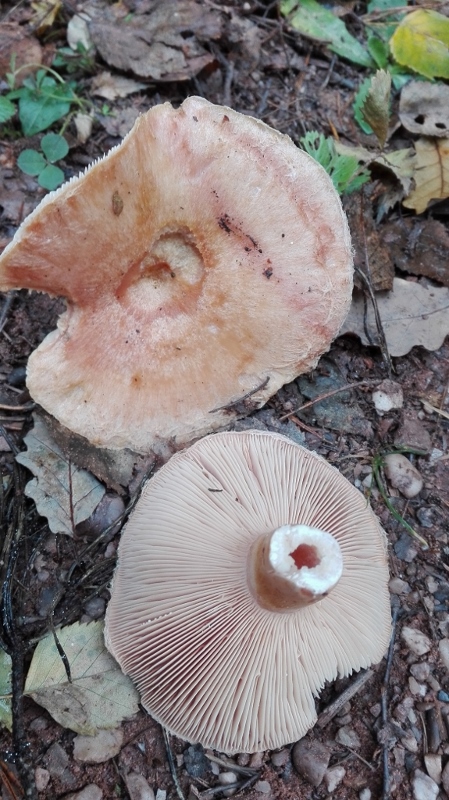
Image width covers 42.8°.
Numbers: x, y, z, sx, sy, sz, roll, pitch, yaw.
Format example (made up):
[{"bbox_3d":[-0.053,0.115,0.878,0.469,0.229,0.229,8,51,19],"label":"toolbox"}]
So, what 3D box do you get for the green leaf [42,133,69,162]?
[{"bbox_3d":[-0.106,-0.157,0.355,0.018,0.003,0.021,16,69,6],"label":"green leaf"}]

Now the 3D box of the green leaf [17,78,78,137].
[{"bbox_3d":[-0.118,-0.185,0.367,0.032,0.010,0.047,12,68,5],"label":"green leaf"}]

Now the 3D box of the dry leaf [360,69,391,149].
[{"bbox_3d":[0.082,-0.157,0.309,0.016,0.016,0.045,10,72,3],"label":"dry leaf"}]

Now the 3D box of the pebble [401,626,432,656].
[{"bbox_3d":[0.088,0.111,0.263,0.011,0.007,0.015,-40,73,-15],"label":"pebble"}]

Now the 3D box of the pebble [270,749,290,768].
[{"bbox_3d":[0.025,0.162,0.258,0.009,0.006,0.006,-19,66,-9],"label":"pebble"}]

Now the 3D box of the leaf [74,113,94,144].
[{"bbox_3d":[-0.091,-0.176,0.372,0.011,0.006,0.028,-7,68,-3],"label":"leaf"}]

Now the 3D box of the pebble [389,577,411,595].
[{"bbox_3d":[0.076,0.081,0.249,0.010,0.006,0.007,0,68,0],"label":"pebble"}]

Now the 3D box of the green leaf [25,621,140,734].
[{"bbox_3d":[-0.065,0.131,0.269,0.057,0.009,0.043,-11,65,-5],"label":"green leaf"}]

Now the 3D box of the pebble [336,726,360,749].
[{"bbox_3d":[0.054,0.147,0.249,0.011,0.005,0.008,10,68,4],"label":"pebble"}]

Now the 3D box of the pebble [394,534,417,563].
[{"bbox_3d":[0.081,0.066,0.255,0.009,0.007,0.012,-16,69,-7],"label":"pebble"}]

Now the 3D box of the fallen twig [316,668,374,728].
[{"bbox_3d":[0.057,0.139,0.267,0.040,0.005,0.004,-36,70,-15],"label":"fallen twig"}]

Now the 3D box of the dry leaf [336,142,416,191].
[{"bbox_3d":[0.086,-0.134,0.327,0.044,0.016,0.036,7,68,3],"label":"dry leaf"}]

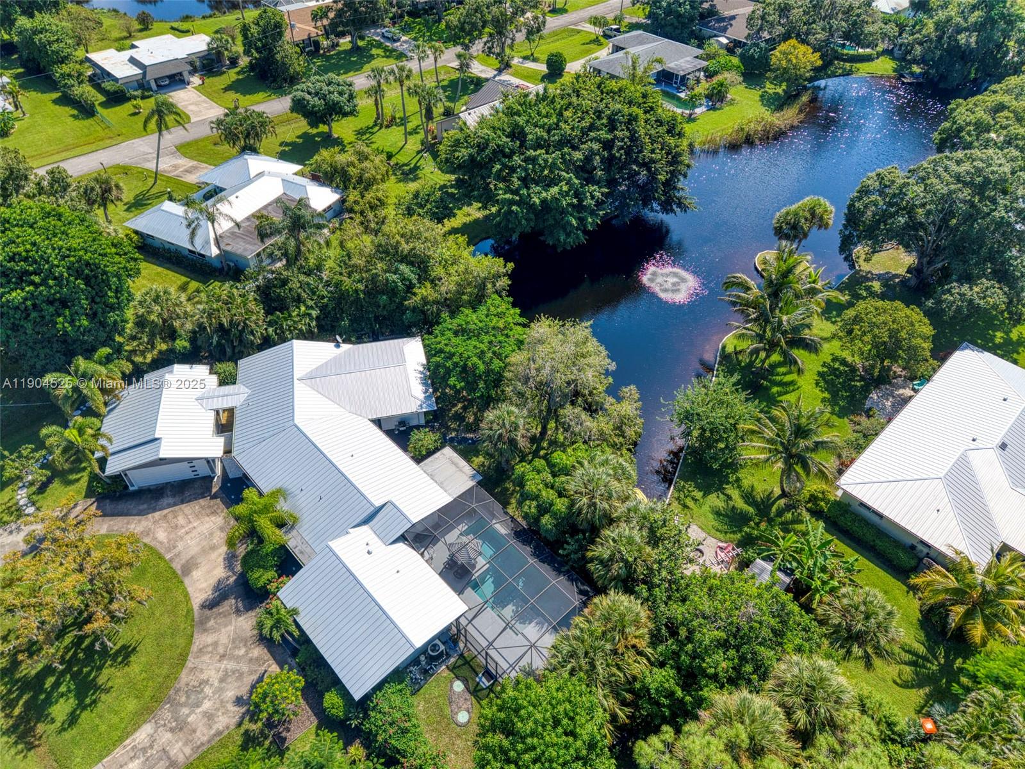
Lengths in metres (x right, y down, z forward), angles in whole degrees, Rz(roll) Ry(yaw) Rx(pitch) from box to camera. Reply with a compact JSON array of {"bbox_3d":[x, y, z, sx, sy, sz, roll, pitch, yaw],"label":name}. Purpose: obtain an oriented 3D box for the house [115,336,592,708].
[{"bbox_3d":[-12.850,6.725,54.676,27.000,4.900,39.600,-33,54,-29],"label":"house"}]

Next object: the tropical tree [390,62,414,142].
[{"bbox_3d":[-14.411,-37.137,94.212,3.100,10.840,3.100,1,45,0],"label":"tropical tree"}]

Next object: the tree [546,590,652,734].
[{"bbox_3d":[5.361,16.613,44.189,6.400,6.900,7.200,2,44,0],"label":"tree"}]

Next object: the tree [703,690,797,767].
[{"bbox_3d":[12.959,19.680,39.325,4.900,7.000,4.700,2,44,0],"label":"tree"}]

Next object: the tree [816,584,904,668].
[{"bbox_3d":[21.349,15.844,44.719,5.100,6.600,5.100,1,45,0],"label":"tree"}]

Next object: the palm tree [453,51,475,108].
[{"bbox_3d":[-7.124,-43.115,102.826,3.200,8.400,2.900,2,44,0],"label":"palm tree"}]

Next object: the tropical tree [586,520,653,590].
[{"bbox_3d":[6.990,12.666,48.530,4.500,6.600,4.500,2,44,0],"label":"tropical tree"}]

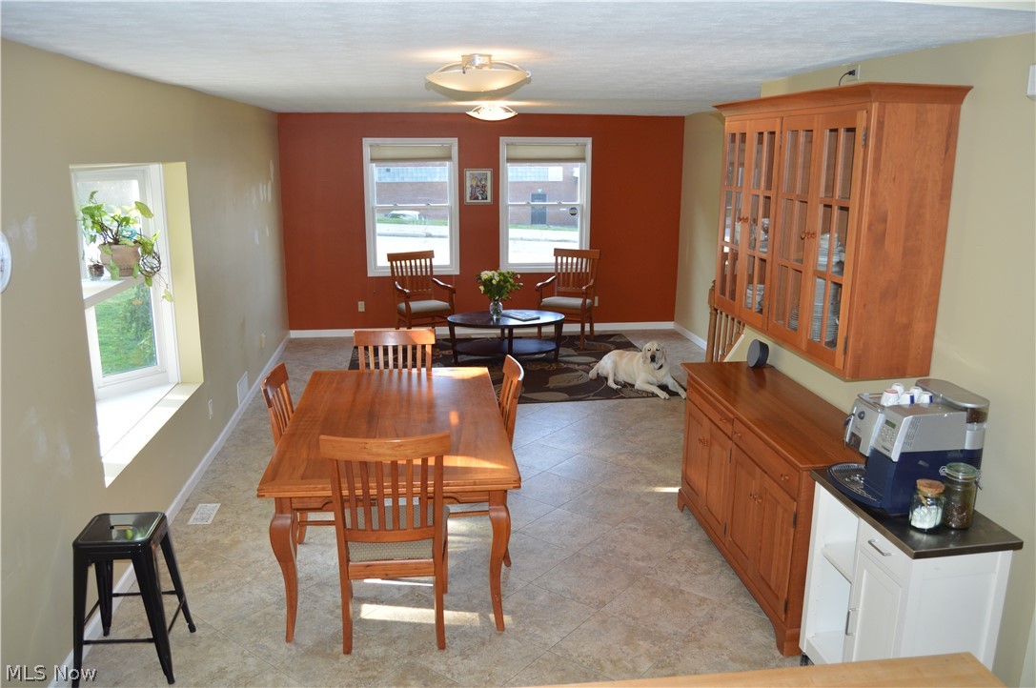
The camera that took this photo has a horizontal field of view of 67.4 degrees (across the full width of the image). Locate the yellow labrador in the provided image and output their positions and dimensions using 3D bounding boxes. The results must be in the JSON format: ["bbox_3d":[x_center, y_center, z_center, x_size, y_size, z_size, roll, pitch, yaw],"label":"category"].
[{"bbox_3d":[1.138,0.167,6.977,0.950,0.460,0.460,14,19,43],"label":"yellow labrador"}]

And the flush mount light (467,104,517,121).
[{"bbox_3d":[-0.201,-1.832,6.108,0.408,0.144,0.408,-2,14,-7],"label":"flush mount light"}]

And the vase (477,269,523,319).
[{"bbox_3d":[-0.164,-0.488,7.681,0.438,0.484,0.398,-2,14,-7],"label":"vase"}]

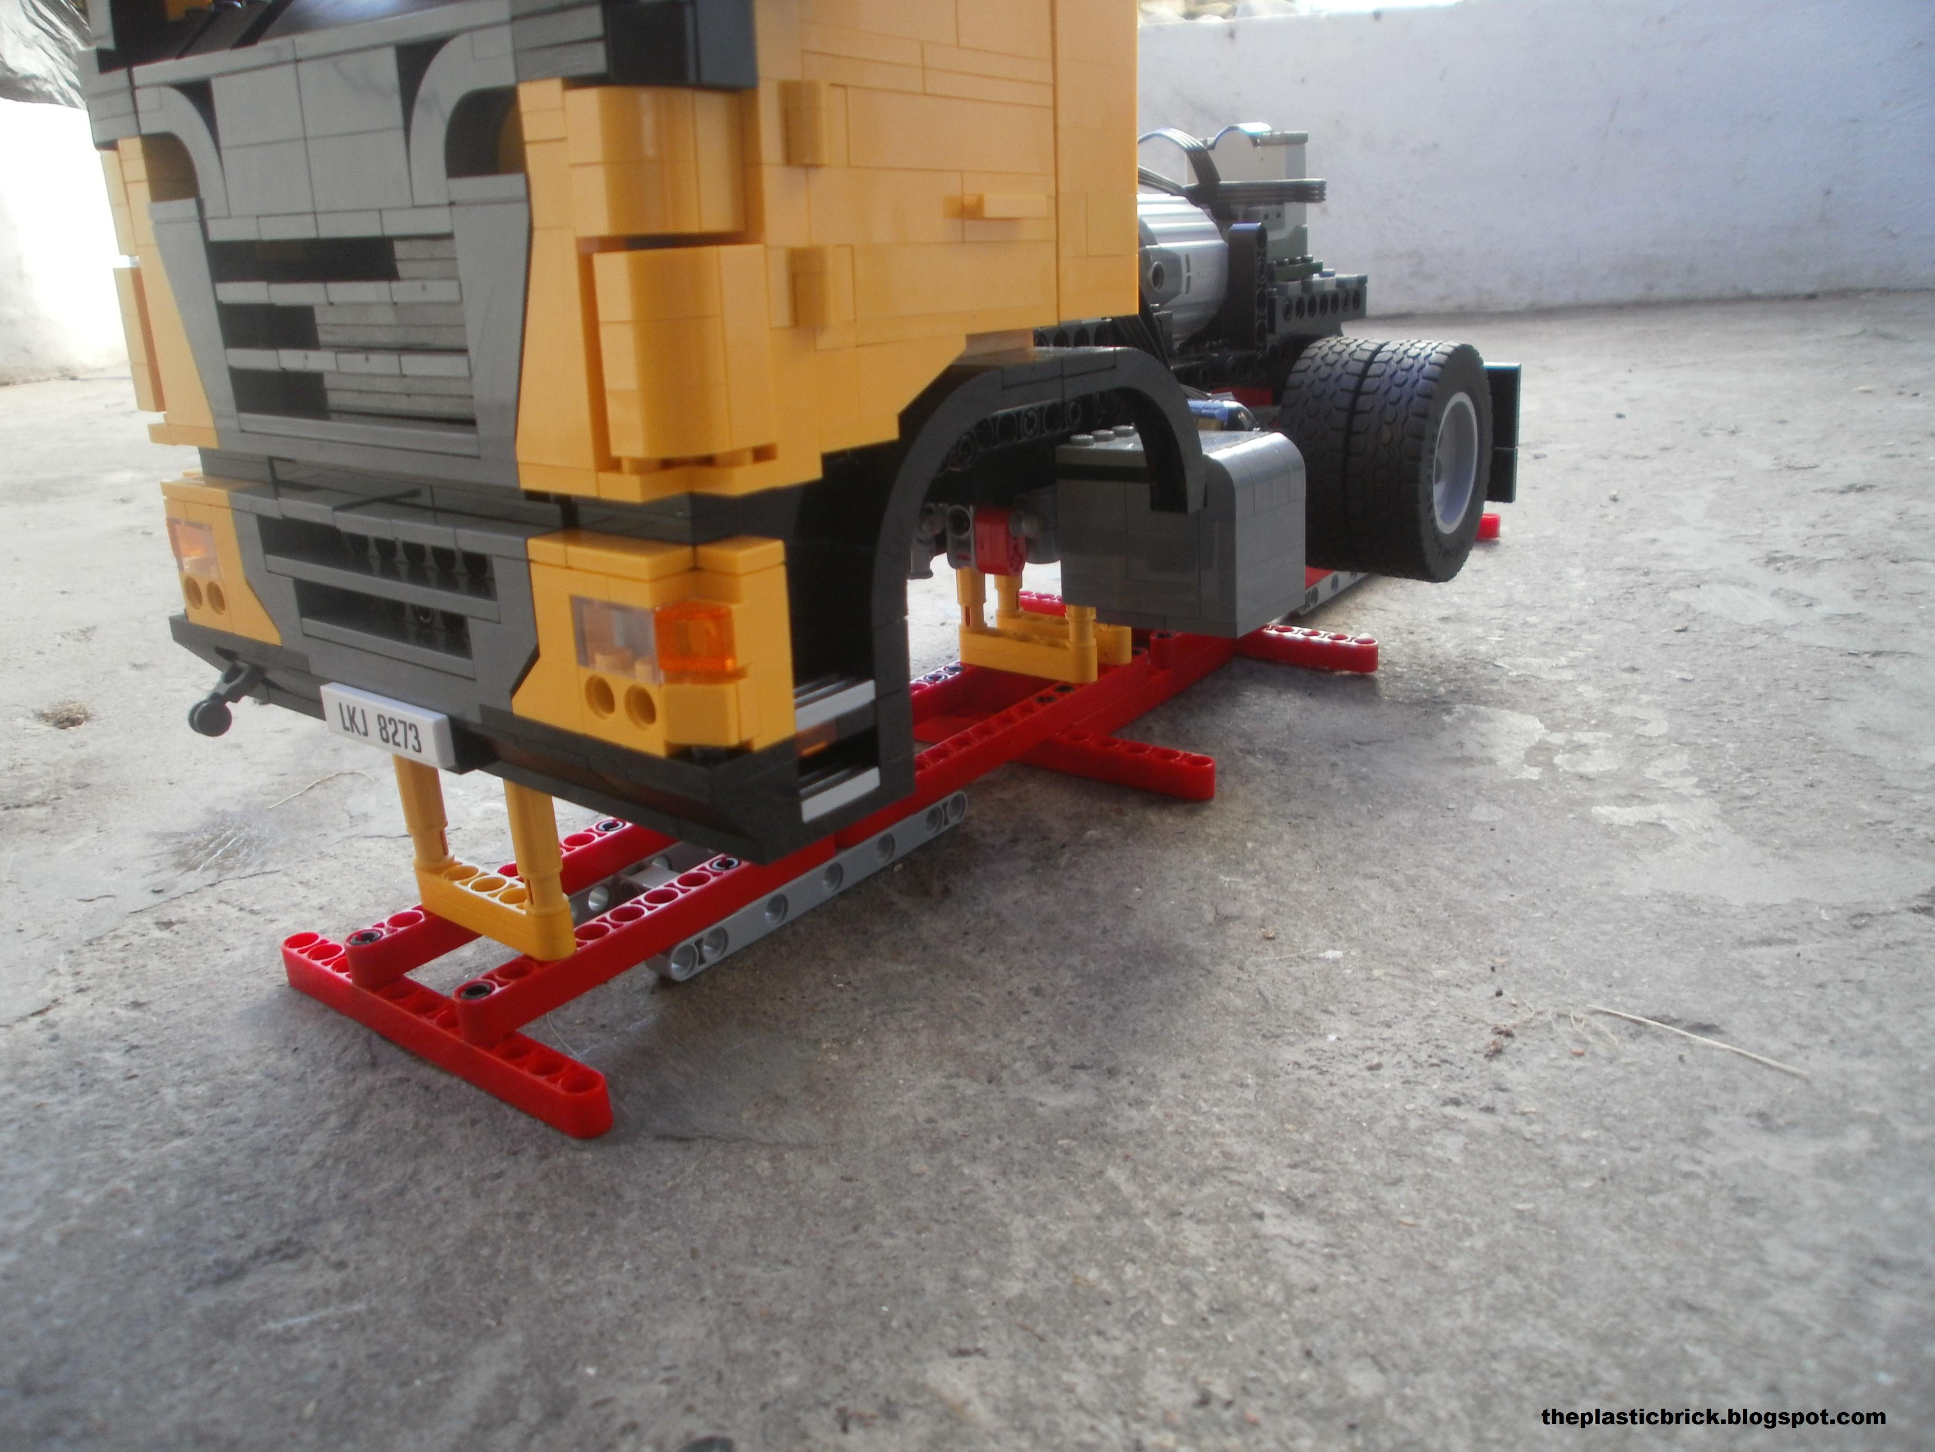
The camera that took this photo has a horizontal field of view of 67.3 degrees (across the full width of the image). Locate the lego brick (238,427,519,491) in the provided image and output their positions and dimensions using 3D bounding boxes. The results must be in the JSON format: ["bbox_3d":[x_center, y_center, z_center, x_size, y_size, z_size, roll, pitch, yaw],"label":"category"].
[{"bbox_3d":[-0.090,-0.042,0.223,0.079,0.003,0.008,12,22,35],"label":"lego brick"}]

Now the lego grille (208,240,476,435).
[{"bbox_3d":[-0.089,-0.058,0.214,0.065,0.027,0.008,12,22,35],"label":"lego grille"}]

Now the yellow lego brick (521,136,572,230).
[{"bbox_3d":[-0.048,-0.067,0.179,0.008,0.010,0.008,12,22,35],"label":"yellow lego brick"}]

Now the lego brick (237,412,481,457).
[{"bbox_3d":[-0.091,-0.045,0.222,0.064,0.003,0.008,12,22,35],"label":"lego brick"}]

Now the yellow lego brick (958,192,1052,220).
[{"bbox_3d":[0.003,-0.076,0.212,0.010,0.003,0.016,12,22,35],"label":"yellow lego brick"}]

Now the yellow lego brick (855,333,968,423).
[{"bbox_3d":[-0.010,-0.050,0.206,0.008,0.010,0.024,12,22,35],"label":"yellow lego brick"}]

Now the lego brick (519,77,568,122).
[{"bbox_3d":[-0.048,-0.076,0.176,0.008,0.003,0.008,12,22,35],"label":"lego brick"}]

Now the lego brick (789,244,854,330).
[{"bbox_3d":[-0.018,-0.056,0.186,0.009,0.010,0.012,12,22,35],"label":"lego brick"}]

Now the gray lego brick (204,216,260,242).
[{"bbox_3d":[-0.109,-0.076,0.223,0.016,0.003,0.008,12,22,35],"label":"gray lego brick"}]

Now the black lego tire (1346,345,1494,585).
[{"bbox_3d":[0.124,-0.072,0.398,0.020,0.062,0.062,9,22,34],"label":"black lego tire"}]

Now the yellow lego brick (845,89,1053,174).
[{"bbox_3d":[-0.004,-0.083,0.205,0.008,0.010,0.048,12,22,35],"label":"yellow lego brick"}]

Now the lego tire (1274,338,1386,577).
[{"bbox_3d":[0.108,-0.075,0.410,0.020,0.062,0.062,9,22,34],"label":"lego tire"}]

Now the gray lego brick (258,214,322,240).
[{"bbox_3d":[-0.098,-0.075,0.218,0.016,0.003,0.008,12,22,35],"label":"gray lego brick"}]

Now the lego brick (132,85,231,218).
[{"bbox_3d":[-0.120,-0.090,0.230,0.024,0.020,0.008,12,22,35],"label":"lego brick"}]

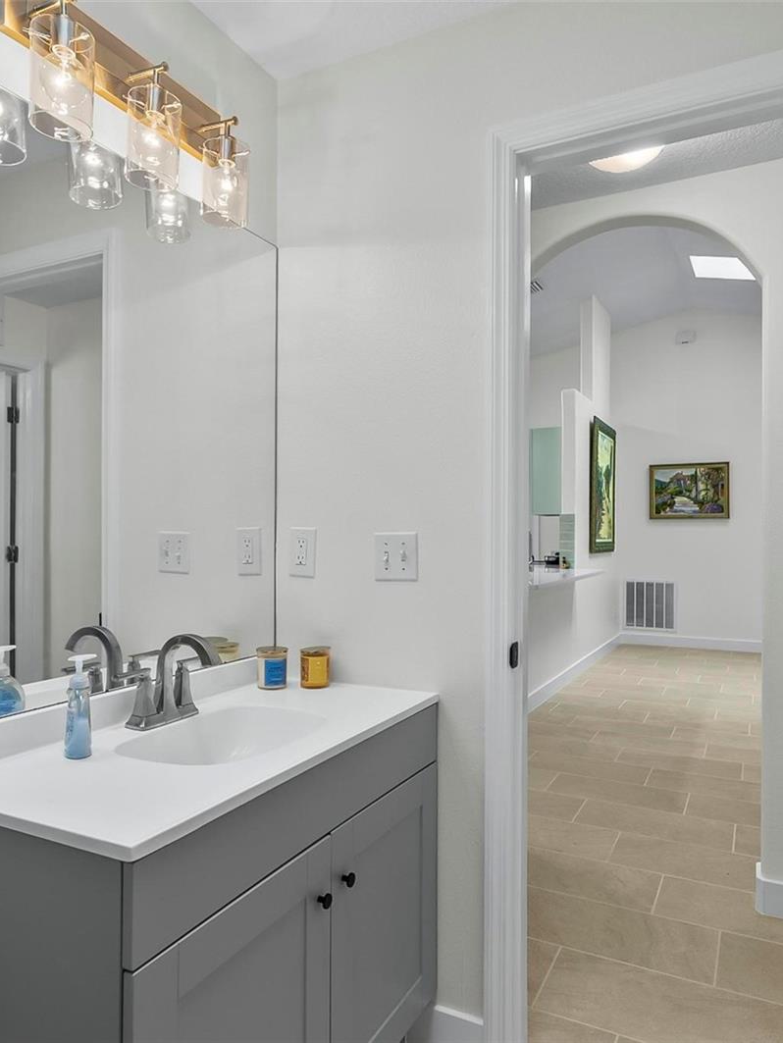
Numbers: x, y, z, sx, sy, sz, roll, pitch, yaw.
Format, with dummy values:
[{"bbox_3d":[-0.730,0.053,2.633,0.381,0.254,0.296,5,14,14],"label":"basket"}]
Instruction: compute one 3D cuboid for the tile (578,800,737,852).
[{"bbox_3d":[1.097,1.270,2.915,0.603,0.010,0.298,-1,-2,27],"label":"tile"}]

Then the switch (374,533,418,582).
[{"bbox_3d":[0.009,0.086,1.707,0.118,0.119,0.018,0,-1,27],"label":"switch"}]

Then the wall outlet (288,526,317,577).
[{"bbox_3d":[-0.229,0.082,1.807,0.079,0.124,0.008,-1,-2,27],"label":"wall outlet"}]

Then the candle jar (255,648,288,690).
[{"bbox_3d":[-0.295,0.363,1.731,0.077,0.095,0.077,0,-1,0],"label":"candle jar"}]

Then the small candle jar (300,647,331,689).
[{"bbox_3d":[-0.193,0.366,1.744,0.073,0.093,0.073,0,-1,0],"label":"small candle jar"}]

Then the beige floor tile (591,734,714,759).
[{"bbox_3d":[1.501,1.295,4.057,0.603,0.010,0.298,-1,-2,27],"label":"beige floor tile"}]

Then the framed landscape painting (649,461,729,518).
[{"bbox_3d":[3.159,-0.316,7.365,0.780,0.587,0.030,0,-1,27],"label":"framed landscape painting"}]

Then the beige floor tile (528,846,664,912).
[{"bbox_3d":[0.626,1.262,2.484,0.603,0.010,0.298,-1,-2,27],"label":"beige floor tile"}]

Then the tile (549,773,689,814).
[{"bbox_3d":[1.077,1.296,3.318,0.607,0.010,0.297,0,-1,27],"label":"tile"}]

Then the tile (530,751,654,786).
[{"bbox_3d":[1.022,1.287,3.630,0.603,0.010,0.298,-1,-2,27],"label":"tile"}]

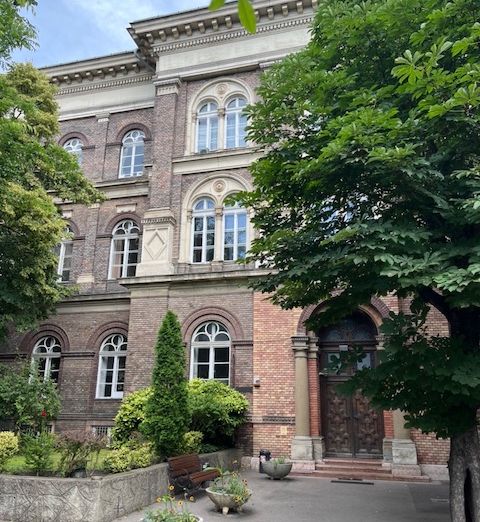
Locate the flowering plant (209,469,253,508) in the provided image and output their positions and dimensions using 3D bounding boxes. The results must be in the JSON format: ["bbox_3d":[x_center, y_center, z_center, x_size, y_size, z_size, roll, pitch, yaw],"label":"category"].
[{"bbox_3d":[-0.175,4.167,8.851,0.810,0.605,0.800,1,-18,-1],"label":"flowering plant"}]

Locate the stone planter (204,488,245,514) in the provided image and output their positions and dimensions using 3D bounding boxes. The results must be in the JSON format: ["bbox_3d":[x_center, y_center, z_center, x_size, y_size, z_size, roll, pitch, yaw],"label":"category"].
[{"bbox_3d":[-0.188,4.148,8.287,0.800,0.360,0.800,1,-18,0],"label":"stone planter"}]

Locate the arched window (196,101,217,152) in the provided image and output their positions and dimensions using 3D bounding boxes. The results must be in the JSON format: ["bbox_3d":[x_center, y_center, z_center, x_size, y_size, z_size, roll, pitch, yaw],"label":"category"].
[{"bbox_3d":[-1.272,-5.280,18.912,0.920,2.250,0.220,-4,-18,14],"label":"arched window"}]

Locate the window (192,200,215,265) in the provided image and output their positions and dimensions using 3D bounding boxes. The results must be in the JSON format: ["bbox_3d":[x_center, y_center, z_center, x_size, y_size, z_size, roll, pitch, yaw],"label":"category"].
[{"bbox_3d":[-1.451,-1.222,19.119,0.948,2.734,0.250,-4,-18,14],"label":"window"}]

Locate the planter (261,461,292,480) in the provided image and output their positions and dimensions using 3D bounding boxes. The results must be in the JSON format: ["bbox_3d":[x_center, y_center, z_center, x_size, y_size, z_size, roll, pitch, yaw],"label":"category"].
[{"bbox_3d":[0.998,5.577,12.768,0.810,0.380,0.810,-4,-18,14],"label":"planter"}]

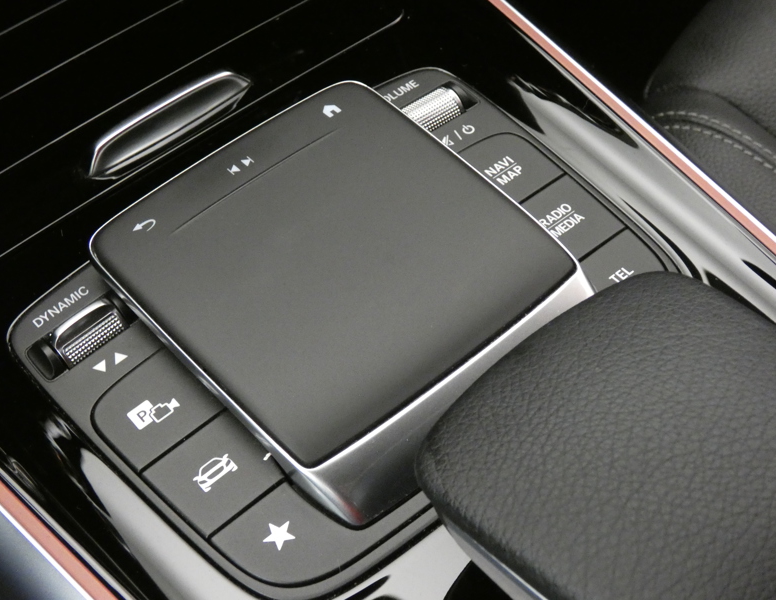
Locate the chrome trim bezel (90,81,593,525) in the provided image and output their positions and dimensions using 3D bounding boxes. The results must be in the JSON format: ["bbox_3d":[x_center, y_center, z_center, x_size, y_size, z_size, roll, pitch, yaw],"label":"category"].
[{"bbox_3d":[-0.010,-0.005,0.295,0.096,0.014,0.105,-35,62,-26],"label":"chrome trim bezel"}]

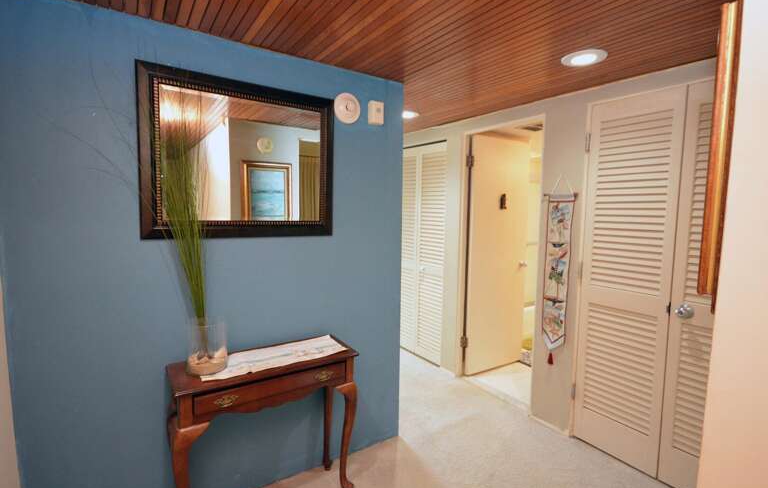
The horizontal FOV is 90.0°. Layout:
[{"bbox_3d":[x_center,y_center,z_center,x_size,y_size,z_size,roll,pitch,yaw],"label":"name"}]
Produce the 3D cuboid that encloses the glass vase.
[{"bbox_3d":[-0.736,0.426,1.612,0.147,0.198,0.147,-3,6,-34],"label":"glass vase"}]

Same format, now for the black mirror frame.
[{"bbox_3d":[-0.618,-0.376,1.752,0.845,0.690,0.042,-3,6,-34],"label":"black mirror frame"}]

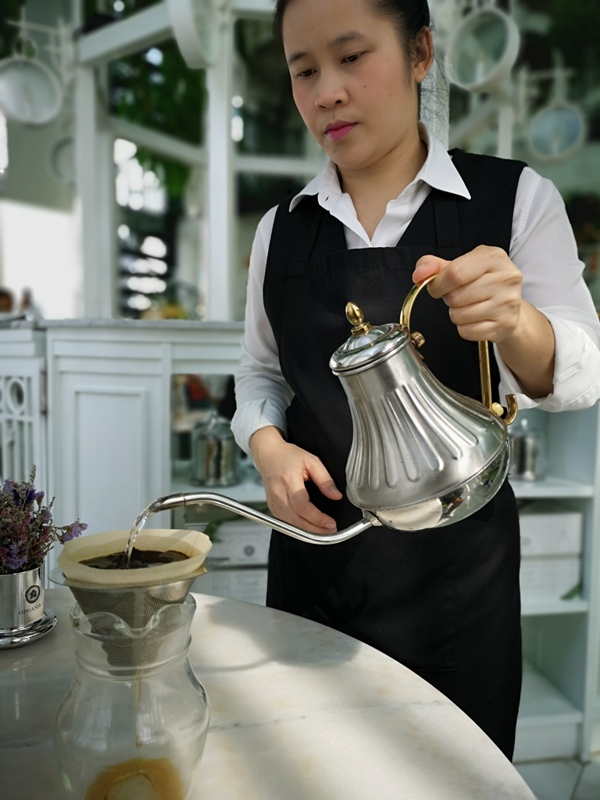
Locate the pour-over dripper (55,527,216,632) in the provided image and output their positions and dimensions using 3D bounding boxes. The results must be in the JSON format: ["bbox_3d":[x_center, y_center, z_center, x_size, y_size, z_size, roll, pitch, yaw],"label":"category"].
[{"bbox_3d":[-0.116,0.139,0.435,0.110,0.076,0.110,1,4,0],"label":"pour-over dripper"}]

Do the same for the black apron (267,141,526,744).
[{"bbox_3d":[0.127,0.098,0.865,0.350,0.870,0.240,3,5,20],"label":"black apron"}]

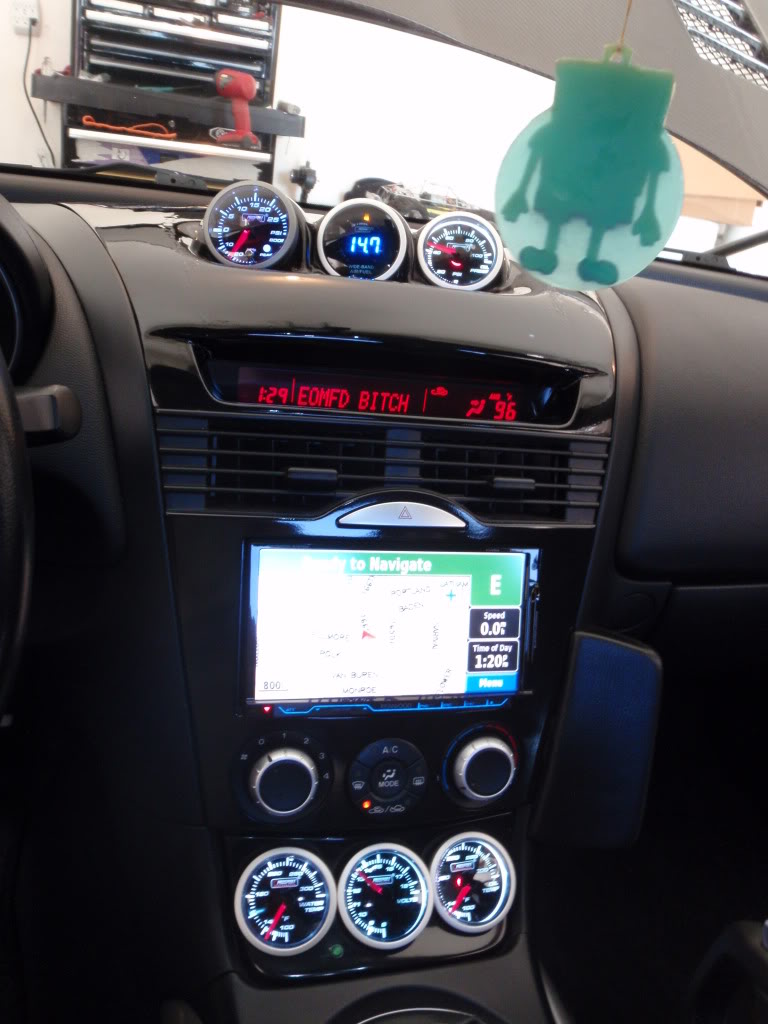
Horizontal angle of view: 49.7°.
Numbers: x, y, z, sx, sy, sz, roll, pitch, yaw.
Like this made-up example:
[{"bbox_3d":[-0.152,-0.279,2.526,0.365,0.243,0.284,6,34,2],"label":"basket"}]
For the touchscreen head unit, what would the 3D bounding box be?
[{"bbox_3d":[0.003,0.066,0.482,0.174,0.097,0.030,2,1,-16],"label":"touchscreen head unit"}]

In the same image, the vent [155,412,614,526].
[{"bbox_3d":[0.003,-0.023,0.485,0.265,0.055,0.035,2,-4,-16],"label":"vent"}]

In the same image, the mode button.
[{"bbox_3d":[0.003,0.152,0.471,0.021,0.021,0.008,2,-3,-16],"label":"mode button"}]

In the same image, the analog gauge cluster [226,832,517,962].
[{"bbox_3d":[-0.004,0.227,0.501,0.174,0.062,0.030,2,-10,-16],"label":"analog gauge cluster"}]

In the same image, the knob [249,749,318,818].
[{"bbox_3d":[-0.053,0.145,0.446,0.036,0.036,0.016,2,-3,-16],"label":"knob"}]

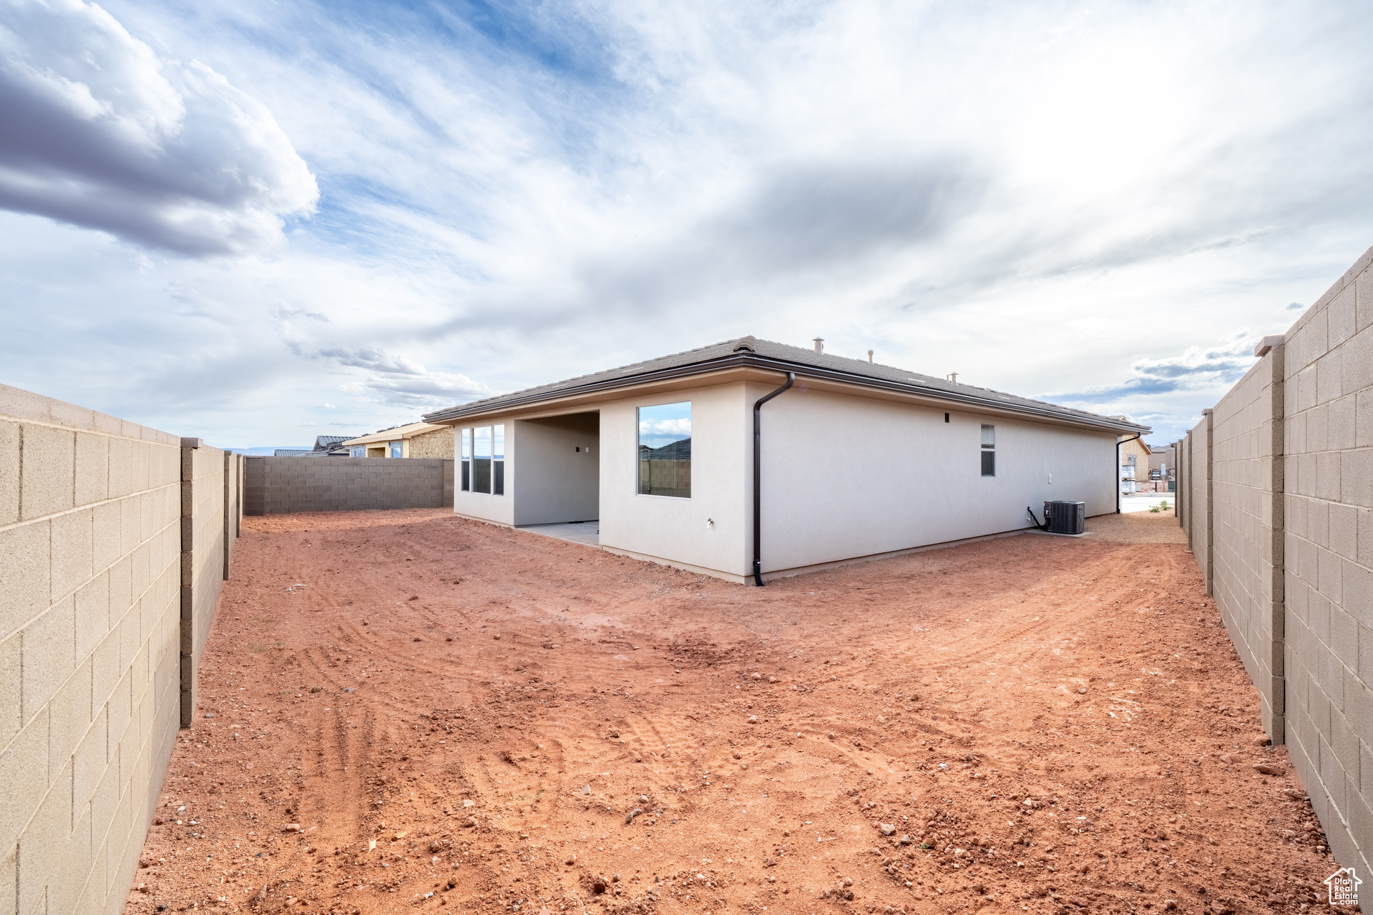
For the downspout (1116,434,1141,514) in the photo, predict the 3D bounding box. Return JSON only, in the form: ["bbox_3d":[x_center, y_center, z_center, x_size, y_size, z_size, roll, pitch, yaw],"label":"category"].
[{"bbox_3d":[15.122,0.570,18.218,0.110,2.760,0.660,1,-1,-39],"label":"downspout"}]

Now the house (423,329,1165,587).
[{"bbox_3d":[4.069,-0.746,17.649,19.800,5.250,13.500,1,-1,-39],"label":"house"}]

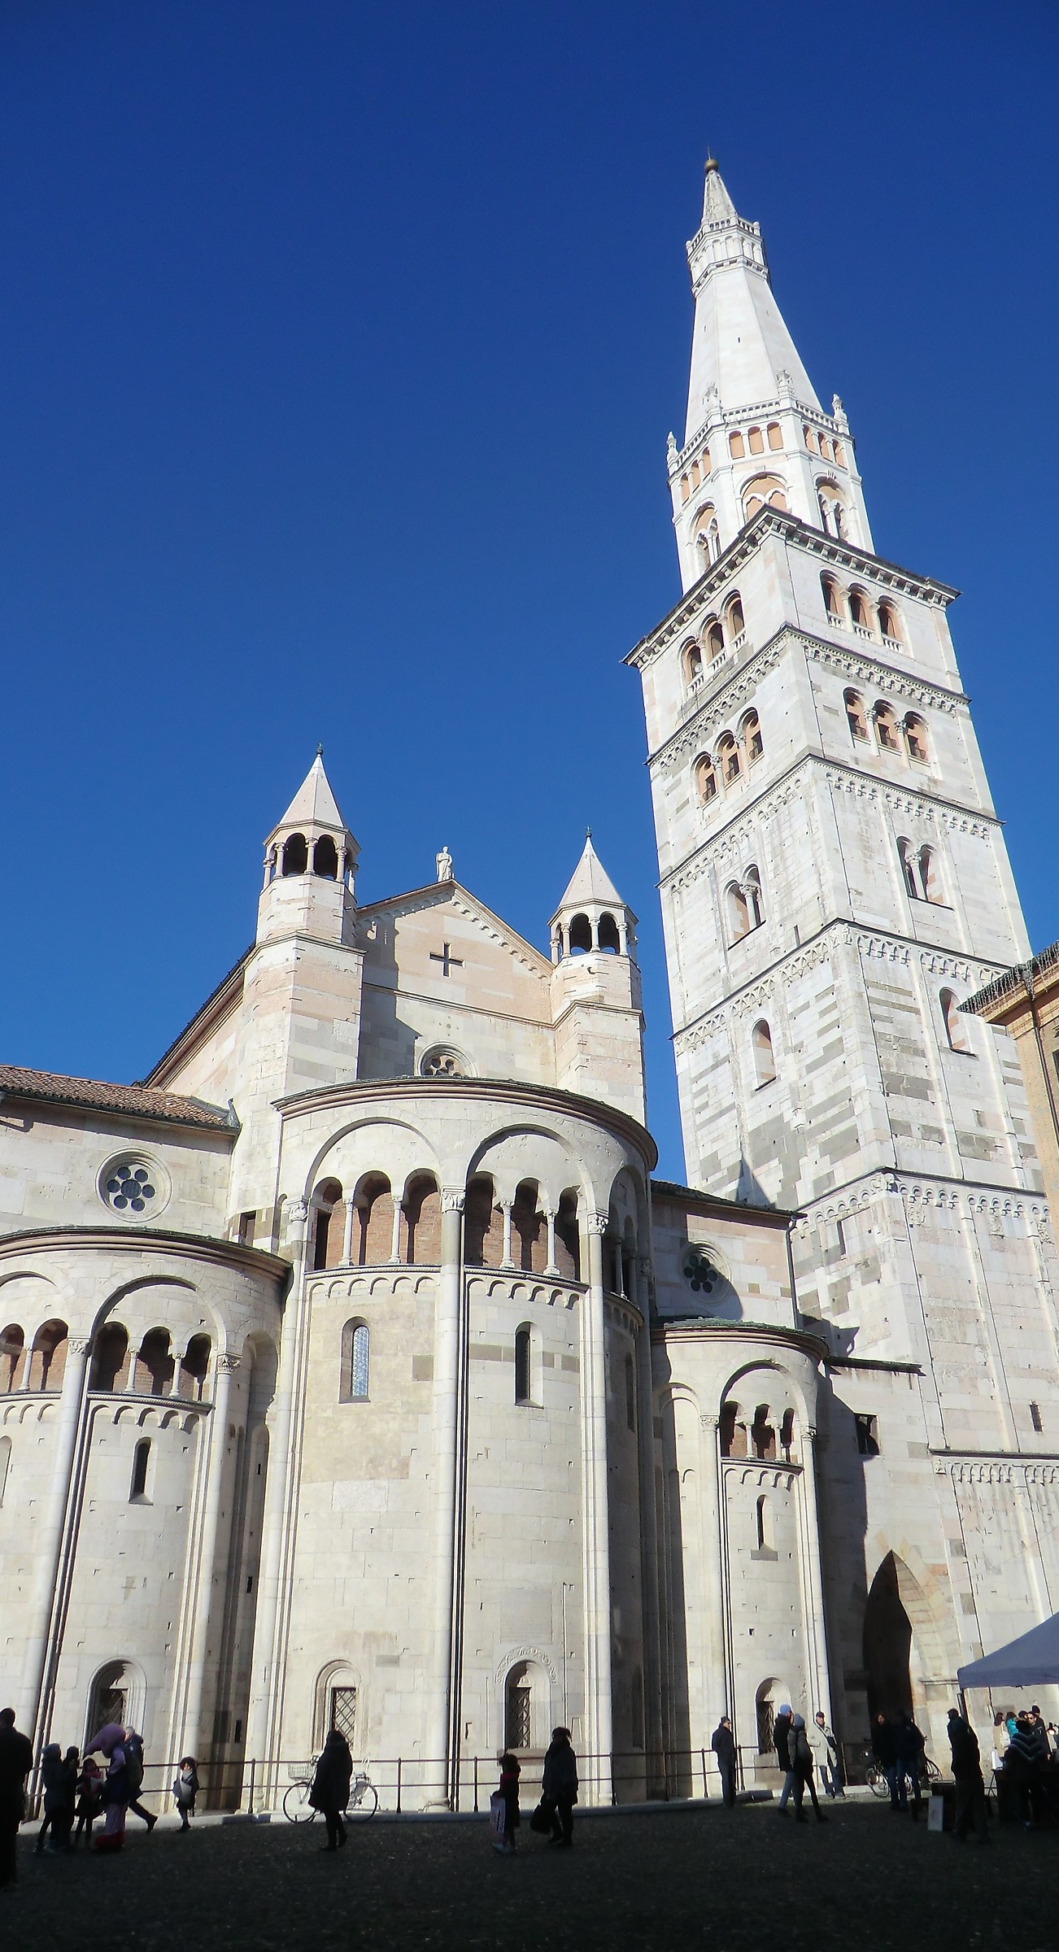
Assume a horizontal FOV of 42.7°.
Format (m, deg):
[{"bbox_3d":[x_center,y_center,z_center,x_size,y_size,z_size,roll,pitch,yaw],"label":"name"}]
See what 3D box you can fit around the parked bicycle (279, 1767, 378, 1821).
[{"bbox_3d":[-3.659,14.930,24.791,1.750,1.000,0.560,4,-29,-7],"label":"parked bicycle"}]

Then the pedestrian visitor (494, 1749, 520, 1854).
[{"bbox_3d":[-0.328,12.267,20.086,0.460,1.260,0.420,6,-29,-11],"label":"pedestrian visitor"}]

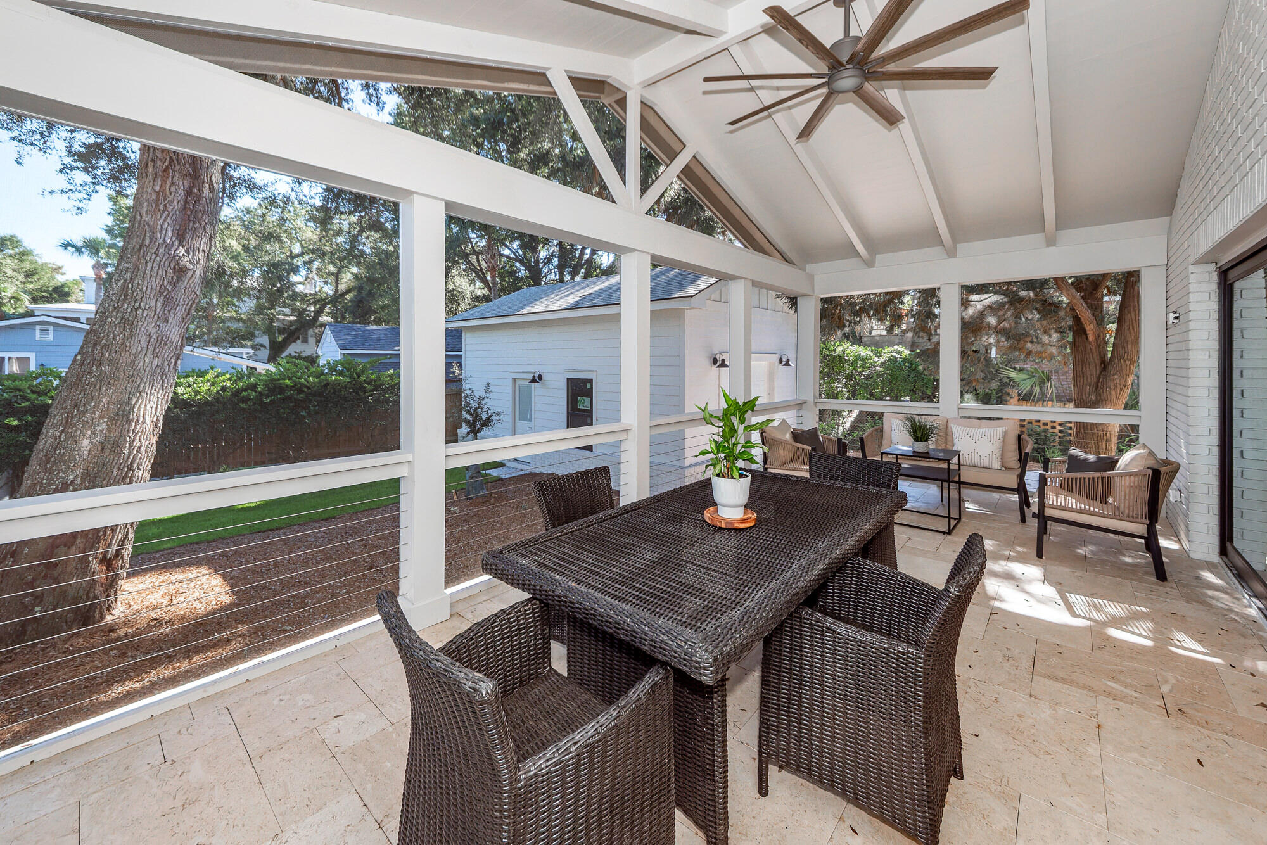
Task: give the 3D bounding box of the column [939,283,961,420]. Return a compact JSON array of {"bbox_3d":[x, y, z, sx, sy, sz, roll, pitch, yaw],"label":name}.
[{"bbox_3d":[3.710,-0.420,4.950,0.180,2.380,0.180,4,5,42],"label":"column"}]

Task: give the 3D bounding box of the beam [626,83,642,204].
[{"bbox_3d":[-0.019,-2.240,3.482,0.090,1.007,0.084,4,6,41],"label":"beam"}]

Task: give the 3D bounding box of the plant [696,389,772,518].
[{"bbox_3d":[0.420,0.124,1.792,0.290,0.515,0.280,0,5,0],"label":"plant"}]

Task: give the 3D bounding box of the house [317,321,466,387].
[{"bbox_3d":[-17.600,-4.900,32.500,5.000,5.400,11.000,4,5,42],"label":"house"}]

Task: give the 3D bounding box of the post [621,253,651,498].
[{"bbox_3d":[0.019,-0.216,3.524,0.167,2.353,0.163,4,6,41],"label":"post"}]

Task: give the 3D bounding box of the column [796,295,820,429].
[{"bbox_3d":[2.405,-0.540,5.800,0.190,2.380,0.190,4,5,42],"label":"column"}]

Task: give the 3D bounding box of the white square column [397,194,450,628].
[{"bbox_3d":[-1.185,-0.072,2.380,0.190,2.380,0.190,4,5,42],"label":"white square column"}]

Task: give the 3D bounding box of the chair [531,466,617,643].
[{"bbox_3d":[-0.120,0.715,2.110,0.580,0.850,0.550,4,5,42],"label":"chair"}]

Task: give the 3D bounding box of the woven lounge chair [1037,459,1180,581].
[{"bbox_3d":[3.540,0.624,3.203,0.697,0.753,0.718,4,6,40],"label":"woven lounge chair"}]

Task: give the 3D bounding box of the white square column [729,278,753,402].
[{"bbox_3d":[1.165,-0.364,4.591,0.167,2.353,0.163,4,6,41],"label":"white square column"}]

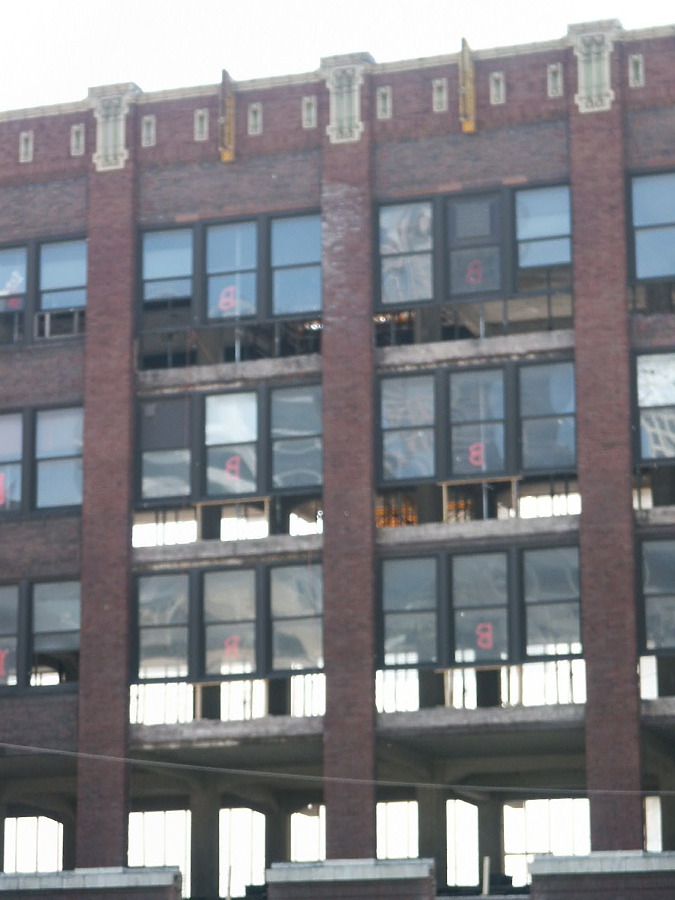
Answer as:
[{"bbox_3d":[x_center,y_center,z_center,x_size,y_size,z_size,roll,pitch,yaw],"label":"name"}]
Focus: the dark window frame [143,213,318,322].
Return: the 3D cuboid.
[{"bbox_3d":[-2.315,-3.863,59.561,4.280,2.310,0.200,-5,-14,18],"label":"dark window frame"}]

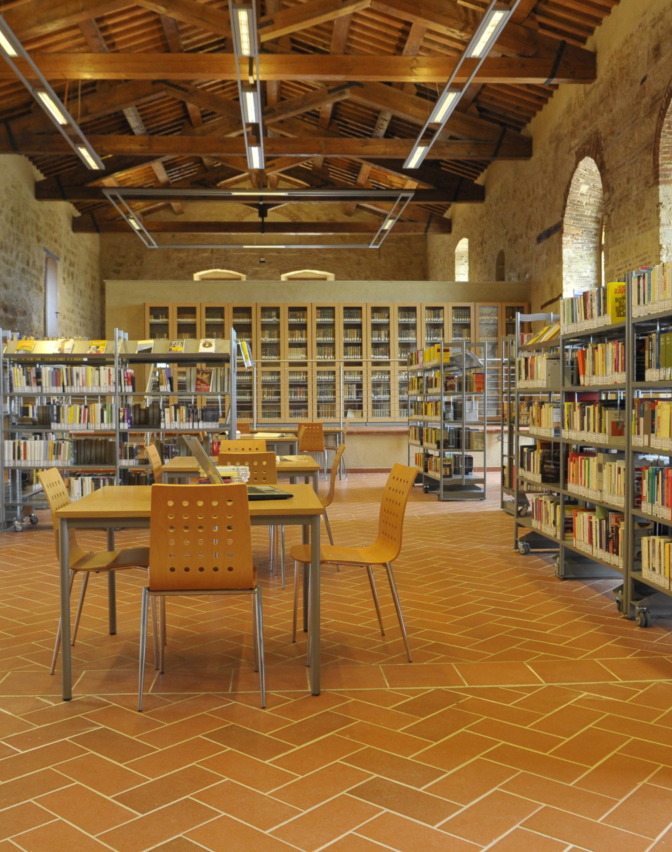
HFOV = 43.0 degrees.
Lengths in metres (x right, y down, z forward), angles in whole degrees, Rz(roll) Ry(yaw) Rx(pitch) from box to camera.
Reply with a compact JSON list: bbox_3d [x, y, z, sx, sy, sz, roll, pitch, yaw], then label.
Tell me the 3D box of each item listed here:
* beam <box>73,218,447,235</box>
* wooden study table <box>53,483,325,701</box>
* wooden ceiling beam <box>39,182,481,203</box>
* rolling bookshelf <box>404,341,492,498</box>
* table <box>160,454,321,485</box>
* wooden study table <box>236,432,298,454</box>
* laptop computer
[{"bbox_3d":[-1.957,-5.255,22.670,10.000,0.285,0.220,0,2,-3],"label":"beam"},{"bbox_3d":[-0.596,0.680,3.792,1.020,0.736,1.000,0,2,-5],"label":"wooden study table"},{"bbox_3d":[-1.661,-5.155,19.121,10.000,0.290,0.220,0,2,-2],"label":"wooden ceiling beam"},{"bbox_3d":[1.390,-0.084,10.972,0.550,1.850,2.100,0,2,-5],"label":"rolling bookshelf"},{"bbox_3d":[-0.654,0.622,6.028,1.020,0.736,1.000,0,2,-5],"label":"table"},{"bbox_3d":[-0.983,0.512,10.287,1.020,0.736,1.000,0,2,-5],"label":"wooden study table"},{"bbox_3d":[-0.434,0.178,3.751,0.405,0.268,0.360,-1,2,-18],"label":"laptop computer"}]

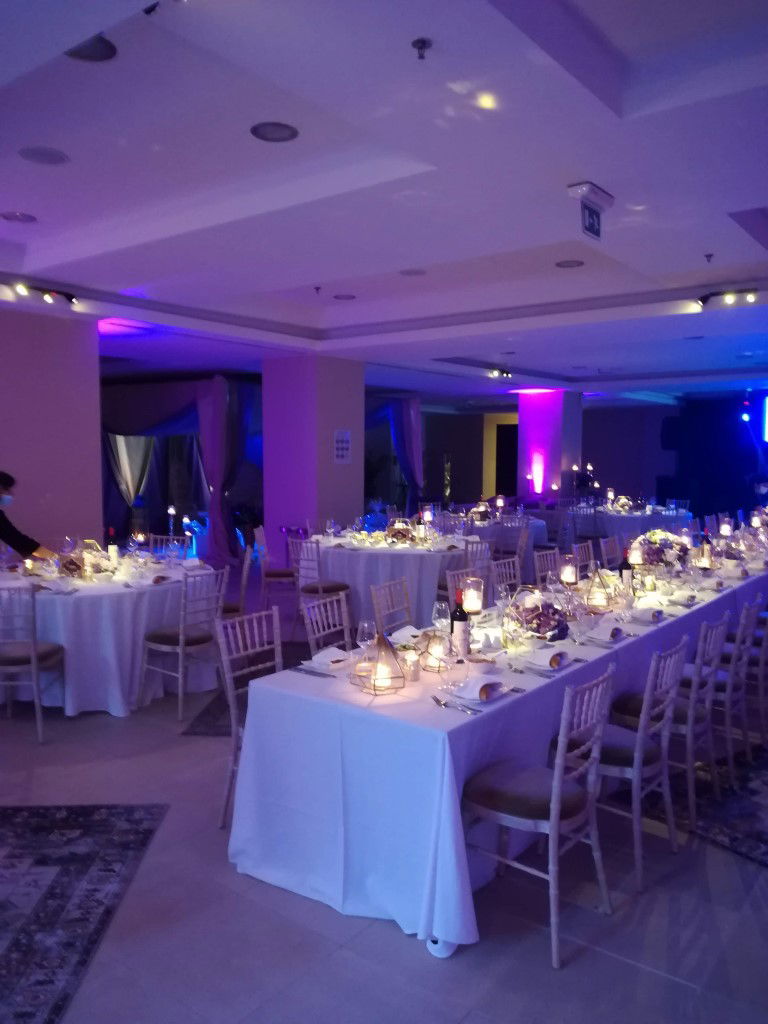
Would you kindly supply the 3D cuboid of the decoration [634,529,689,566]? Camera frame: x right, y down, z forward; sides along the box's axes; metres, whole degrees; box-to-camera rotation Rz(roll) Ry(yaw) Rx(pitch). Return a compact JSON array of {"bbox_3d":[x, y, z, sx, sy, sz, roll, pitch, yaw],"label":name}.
[{"bbox_3d":[1.952,0.276,5.389,0.370,0.290,0.350,2,5,20],"label":"decoration"}]

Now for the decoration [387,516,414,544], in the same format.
[{"bbox_3d":[0.162,0.180,7.538,0.260,0.240,0.250,0,5,1],"label":"decoration"}]

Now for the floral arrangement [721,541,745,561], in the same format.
[{"bbox_3d":[3.054,0.338,6.750,0.230,0.185,0.230,4,6,38],"label":"floral arrangement"}]

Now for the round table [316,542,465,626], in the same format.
[{"bbox_3d":[0.107,0.671,7.917,1.760,0.760,1.760,1,5,0],"label":"round table"}]

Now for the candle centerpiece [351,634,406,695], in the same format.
[{"bbox_3d":[-0.024,0.581,2.997,0.205,0.210,0.205,4,6,38],"label":"candle centerpiece"}]

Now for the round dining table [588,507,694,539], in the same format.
[{"bbox_3d":[3.669,0.378,11.266,1.750,0.750,1.700,1,5,18],"label":"round dining table"}]

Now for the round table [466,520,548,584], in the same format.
[{"bbox_3d":[1.230,0.498,10.277,1.780,0.760,1.780,1,5,0],"label":"round table"}]

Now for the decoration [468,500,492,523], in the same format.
[{"bbox_3d":[1.233,-0.014,9.830,0.290,0.260,0.280,1,5,7],"label":"decoration"}]

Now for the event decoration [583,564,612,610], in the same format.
[{"bbox_3d":[1.240,0.423,4.468,0.155,0.245,0.155,1,5,16],"label":"event decoration"}]

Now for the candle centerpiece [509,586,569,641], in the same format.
[{"bbox_3d":[0.760,0.483,3.771,0.280,0.235,0.250,1,5,12],"label":"candle centerpiece"}]

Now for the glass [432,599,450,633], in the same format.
[{"bbox_3d":[0.270,0.514,3.612,0.083,0.200,0.083,0,5,4],"label":"glass"}]

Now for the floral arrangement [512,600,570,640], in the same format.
[{"bbox_3d":[0.768,0.506,3.772,0.270,0.190,0.240,1,5,12],"label":"floral arrangement"}]

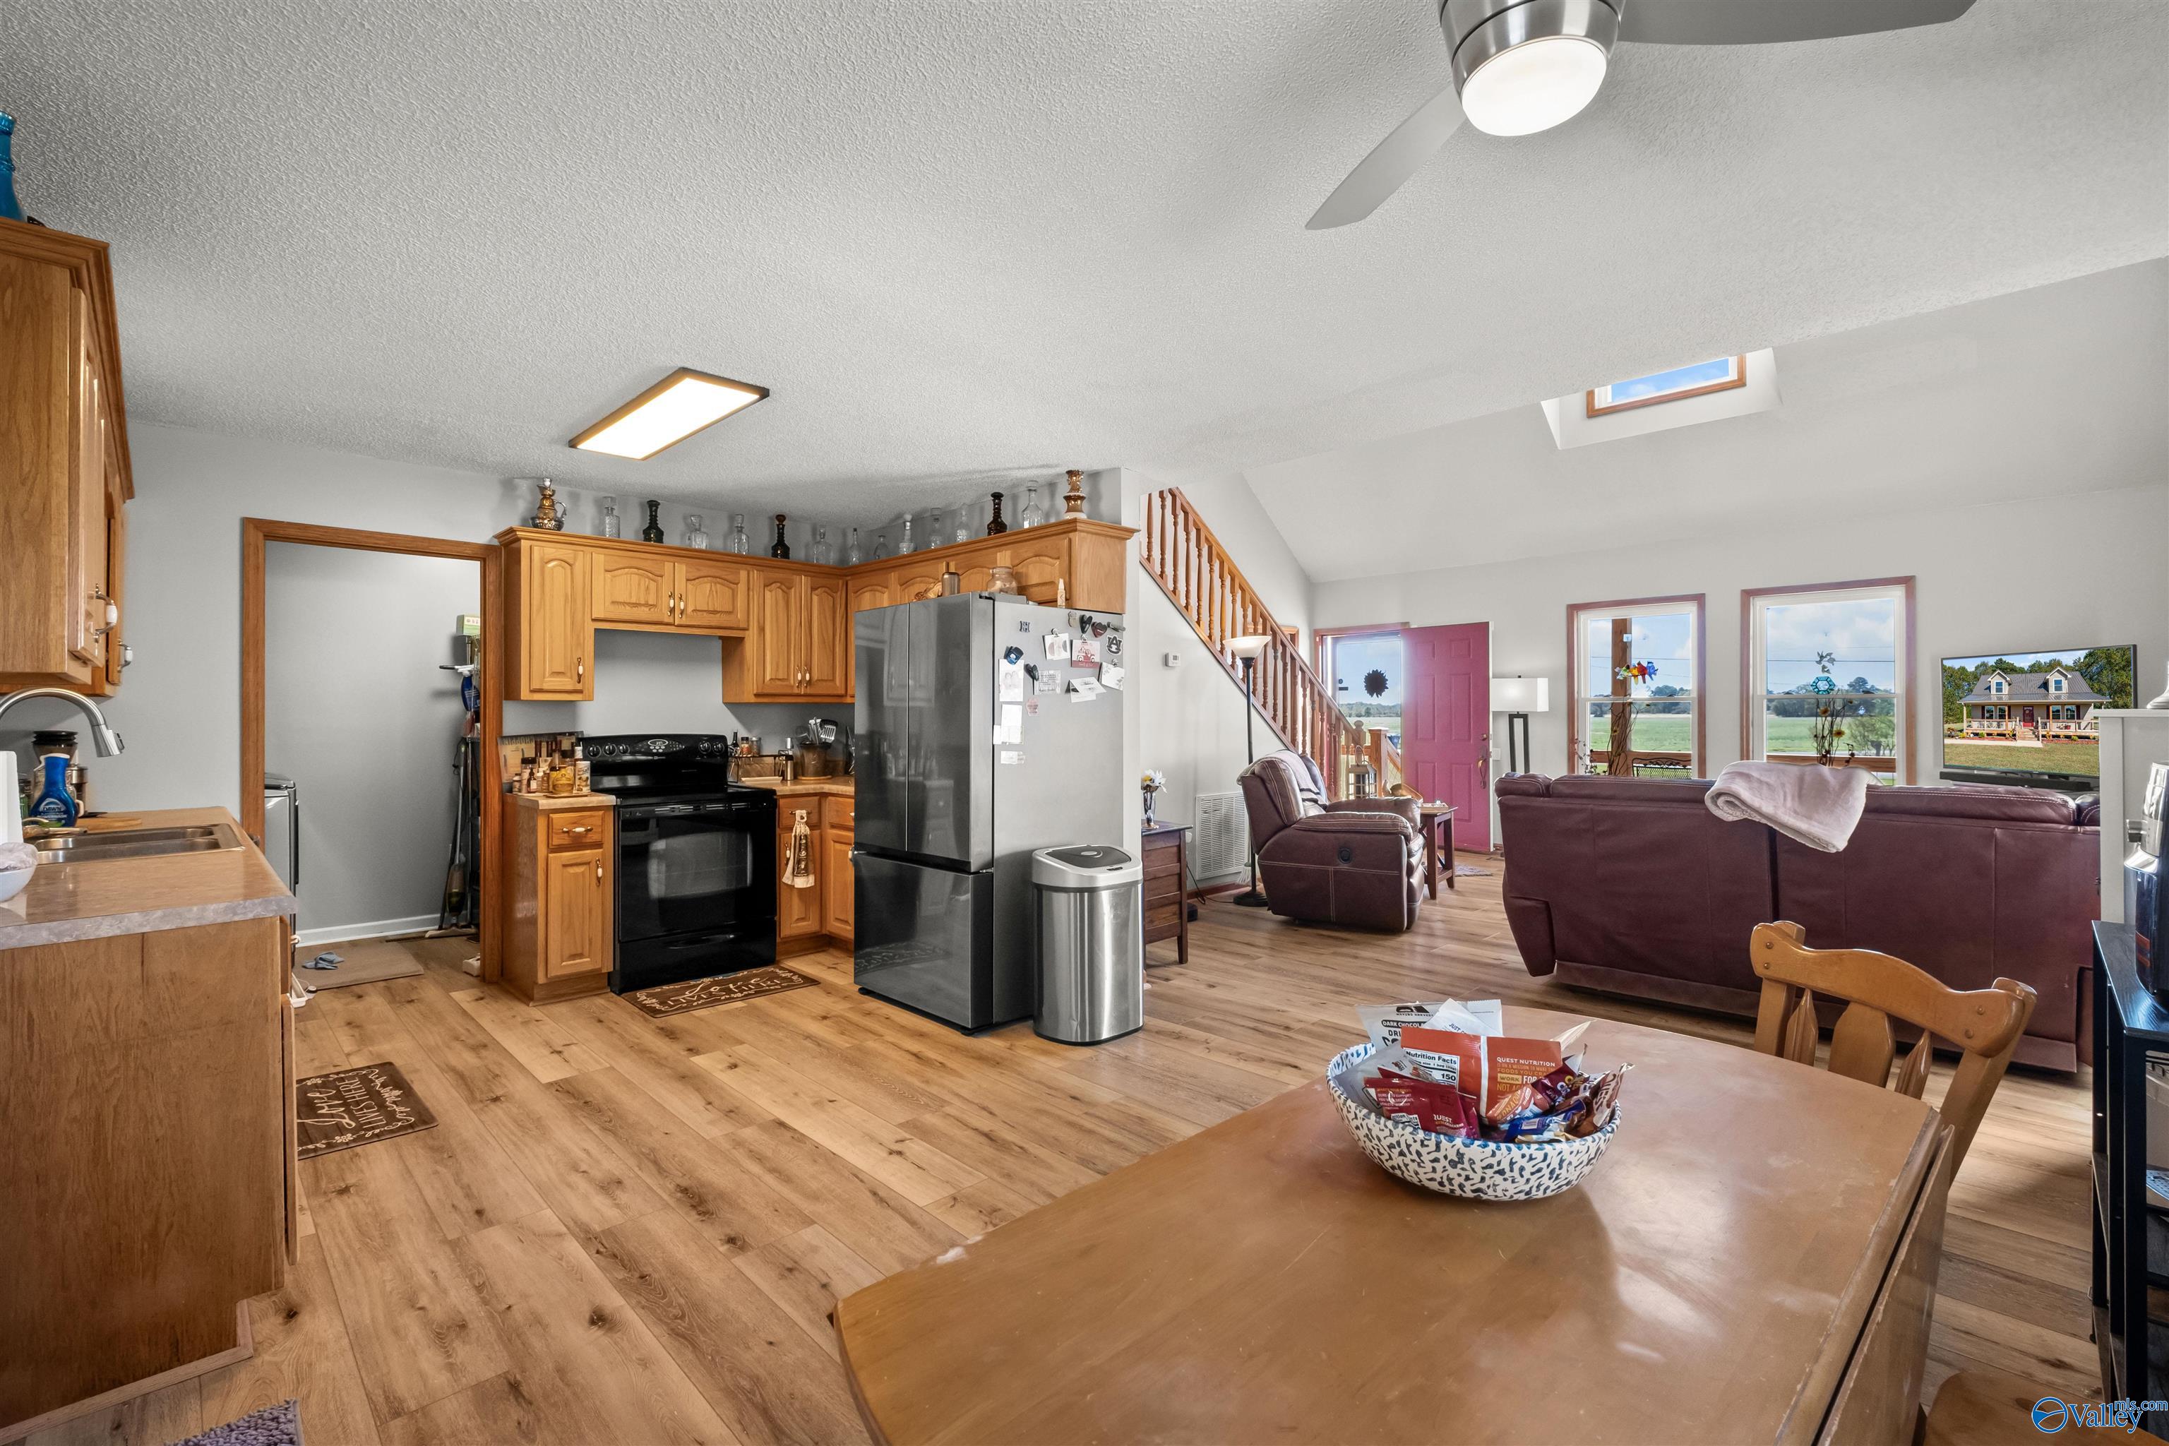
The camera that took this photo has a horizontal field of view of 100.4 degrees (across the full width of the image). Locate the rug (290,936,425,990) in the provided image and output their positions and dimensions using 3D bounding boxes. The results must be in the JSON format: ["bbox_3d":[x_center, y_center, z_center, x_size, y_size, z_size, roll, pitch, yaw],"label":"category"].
[{"bbox_3d":[-3.799,1.252,4.654,0.900,0.012,0.540,0,0,44],"label":"rug"}]

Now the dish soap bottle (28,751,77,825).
[{"bbox_3d":[-3.389,0.226,2.970,0.065,0.250,0.105,0,0,44],"label":"dish soap bottle"}]

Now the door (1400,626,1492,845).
[{"bbox_3d":[3.400,0.140,8.510,0.050,2.090,0.850,0,0,-44],"label":"door"}]

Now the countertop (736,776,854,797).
[{"bbox_3d":[-1.294,0.363,5.042,1.270,0.038,0.970,0,0,44],"label":"countertop"}]

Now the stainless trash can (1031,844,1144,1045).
[{"bbox_3d":[0.019,0.898,3.750,0.330,0.720,0.400,0,0,44],"label":"stainless trash can"}]

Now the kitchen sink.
[{"bbox_3d":[-2.812,0.440,2.587,0.840,0.200,0.560,0,0,44],"label":"kitchen sink"}]

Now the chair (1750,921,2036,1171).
[{"bbox_3d":[1.175,0.828,1.558,0.510,0.860,0.460,0,0,-10],"label":"chair"}]

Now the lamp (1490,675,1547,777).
[{"bbox_3d":[3.920,0.400,8.130,0.400,1.650,0.350,0,0,44],"label":"lamp"}]

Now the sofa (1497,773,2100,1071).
[{"bbox_3d":[3.138,0.741,4.025,2.170,0.990,0.980,0,0,44],"label":"sofa"}]

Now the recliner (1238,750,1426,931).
[{"bbox_3d":[1.690,0.710,5.953,1.080,1.040,0.970,0,0,29],"label":"recliner"}]

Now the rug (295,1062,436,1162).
[{"bbox_3d":[-2.454,1.253,2.927,0.762,0.010,0.457,0,0,44],"label":"rug"}]

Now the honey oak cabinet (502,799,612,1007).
[{"bbox_3d":[-2.502,0.808,4.299,0.620,0.900,0.320,0,0,44],"label":"honey oak cabinet"}]

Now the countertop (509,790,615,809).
[{"bbox_3d":[-2.482,0.366,4.277,0.635,0.038,0.335,0,0,44],"label":"countertop"}]

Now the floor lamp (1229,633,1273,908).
[{"bbox_3d":[1.145,0.314,6.207,0.300,1.830,0.300,0,0,0],"label":"floor lamp"}]

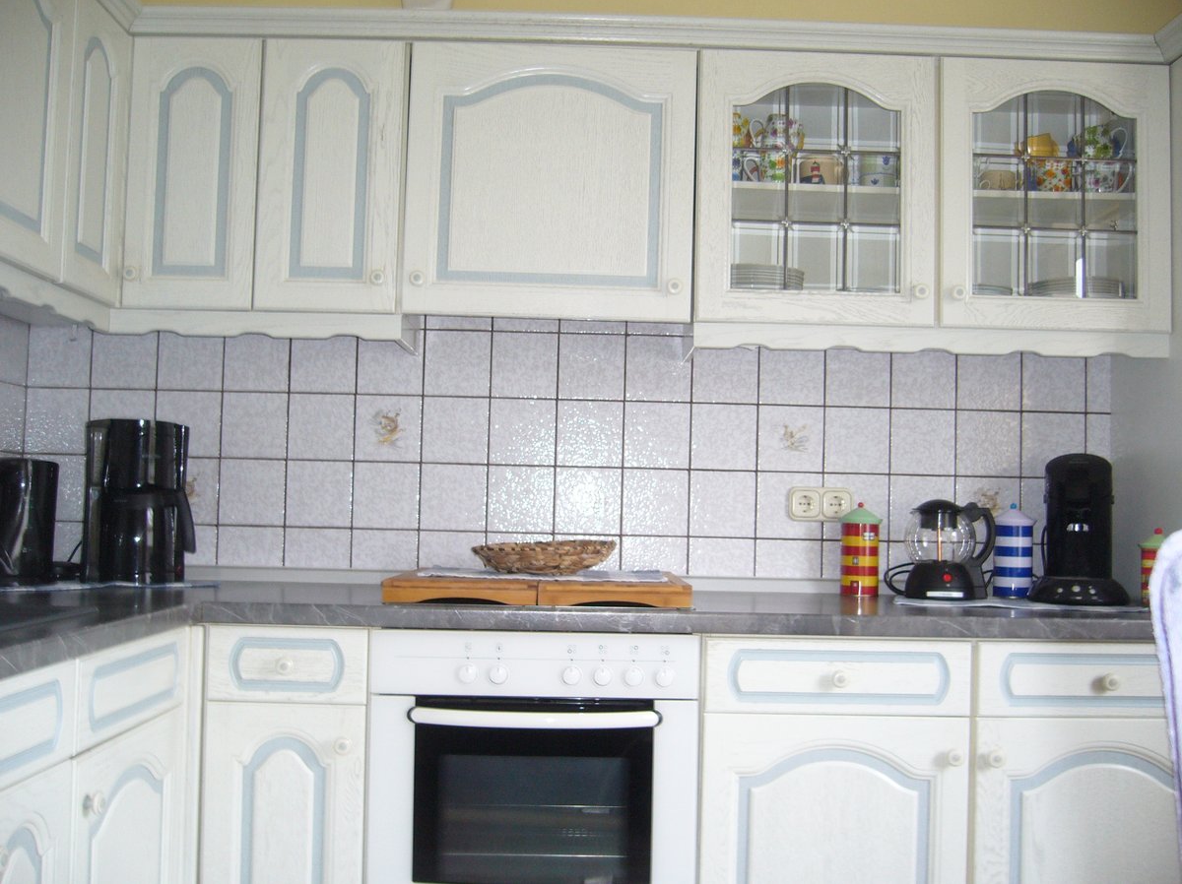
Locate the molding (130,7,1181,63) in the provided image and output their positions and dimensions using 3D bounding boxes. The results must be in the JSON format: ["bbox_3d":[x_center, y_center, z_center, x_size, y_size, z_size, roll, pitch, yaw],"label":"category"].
[{"bbox_3d":[0.130,-0.837,2.436,2.168,0.049,0.055,1,-2,-1],"label":"molding"}]

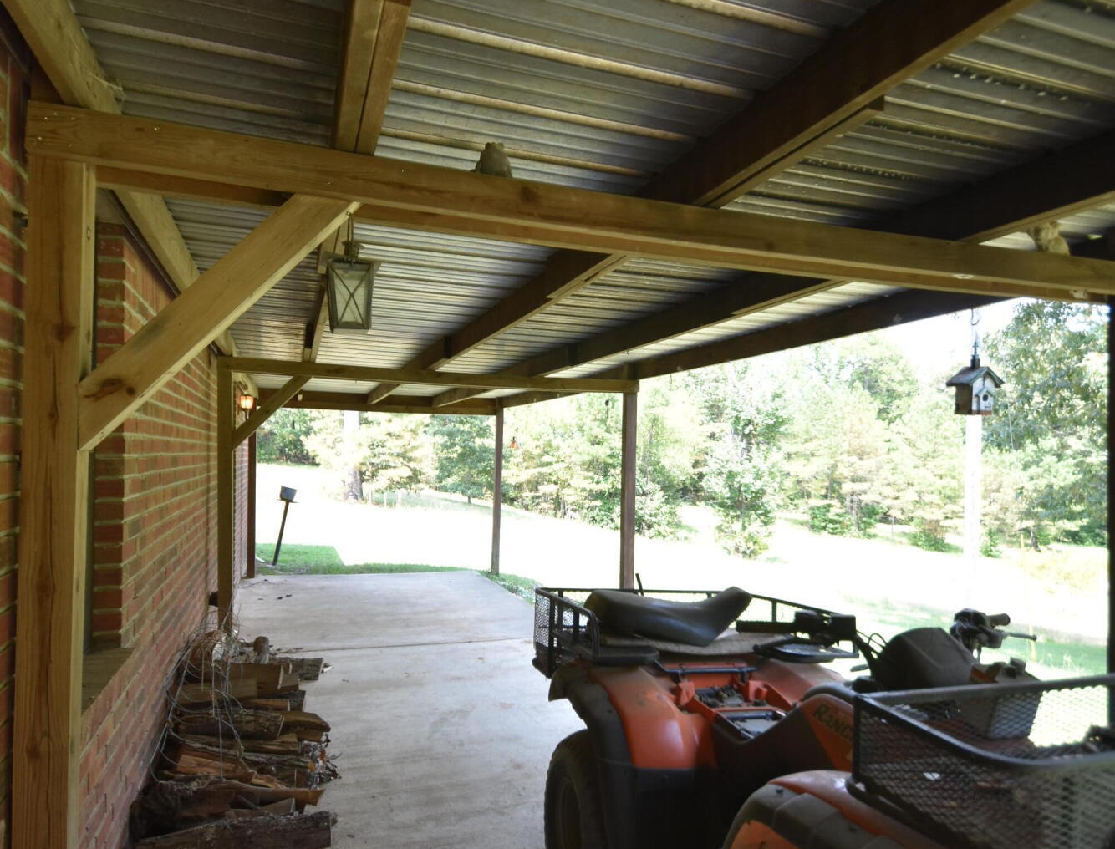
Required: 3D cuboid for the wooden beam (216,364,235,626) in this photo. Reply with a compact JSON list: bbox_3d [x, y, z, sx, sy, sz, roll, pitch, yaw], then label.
[{"bbox_3d":[-2.360,0.624,4.955,0.090,2.100,0.090,2,-3,-21],"label":"wooden beam"}]

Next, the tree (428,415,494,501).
[{"bbox_3d":[-3.881,1.294,30.096,3.433,4.221,3.433,1,-3,0],"label":"tree"}]

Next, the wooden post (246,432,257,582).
[{"bbox_3d":[-3.842,0.852,8.777,0.090,2.146,0.090,2,-3,-21],"label":"wooden post"}]

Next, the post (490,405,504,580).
[{"bbox_3d":[-0.829,0.936,9.914,0.090,2.370,0.090,2,-3,-21],"label":"post"}]

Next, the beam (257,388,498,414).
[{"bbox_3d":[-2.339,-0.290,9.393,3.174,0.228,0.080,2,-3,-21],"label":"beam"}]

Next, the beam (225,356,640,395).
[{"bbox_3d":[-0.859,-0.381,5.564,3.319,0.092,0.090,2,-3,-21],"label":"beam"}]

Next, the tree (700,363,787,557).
[{"bbox_3d":[5.383,0.957,20.130,2.477,5.704,2.477,1,-3,0],"label":"tree"}]

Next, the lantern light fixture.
[{"bbox_3d":[-0.480,-0.347,1.625,0.100,0.240,0.100,1,-3,0],"label":"lantern light fixture"}]

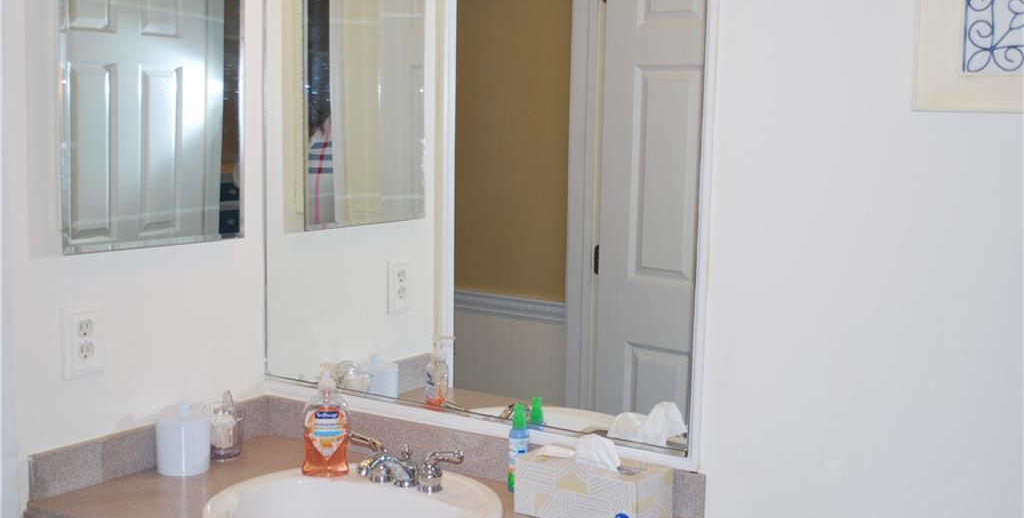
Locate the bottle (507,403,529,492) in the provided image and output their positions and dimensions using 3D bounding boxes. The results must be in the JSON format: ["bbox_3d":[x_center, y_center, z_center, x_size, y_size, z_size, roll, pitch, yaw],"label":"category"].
[{"bbox_3d":[0.013,0.324,2.056,0.036,0.151,0.036,1,6,1],"label":"bottle"}]

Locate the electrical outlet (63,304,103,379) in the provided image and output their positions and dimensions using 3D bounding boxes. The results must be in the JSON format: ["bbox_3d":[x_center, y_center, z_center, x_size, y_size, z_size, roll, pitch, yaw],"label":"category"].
[{"bbox_3d":[-0.722,0.139,2.014,0.009,0.122,0.079,5,7,32],"label":"electrical outlet"}]

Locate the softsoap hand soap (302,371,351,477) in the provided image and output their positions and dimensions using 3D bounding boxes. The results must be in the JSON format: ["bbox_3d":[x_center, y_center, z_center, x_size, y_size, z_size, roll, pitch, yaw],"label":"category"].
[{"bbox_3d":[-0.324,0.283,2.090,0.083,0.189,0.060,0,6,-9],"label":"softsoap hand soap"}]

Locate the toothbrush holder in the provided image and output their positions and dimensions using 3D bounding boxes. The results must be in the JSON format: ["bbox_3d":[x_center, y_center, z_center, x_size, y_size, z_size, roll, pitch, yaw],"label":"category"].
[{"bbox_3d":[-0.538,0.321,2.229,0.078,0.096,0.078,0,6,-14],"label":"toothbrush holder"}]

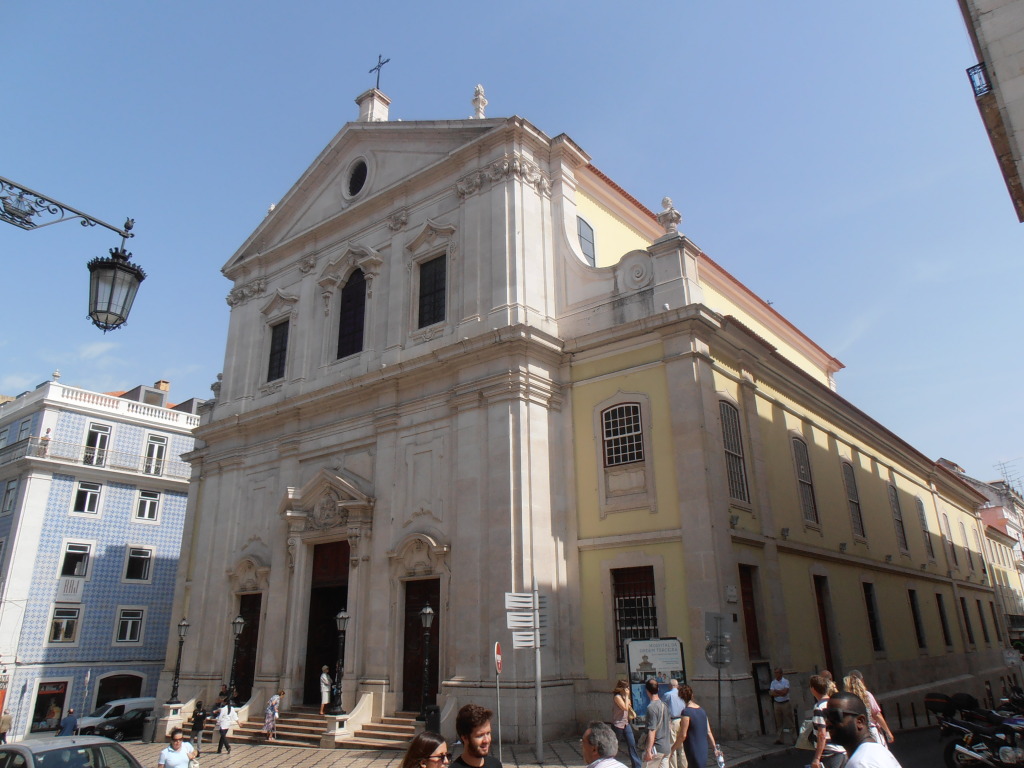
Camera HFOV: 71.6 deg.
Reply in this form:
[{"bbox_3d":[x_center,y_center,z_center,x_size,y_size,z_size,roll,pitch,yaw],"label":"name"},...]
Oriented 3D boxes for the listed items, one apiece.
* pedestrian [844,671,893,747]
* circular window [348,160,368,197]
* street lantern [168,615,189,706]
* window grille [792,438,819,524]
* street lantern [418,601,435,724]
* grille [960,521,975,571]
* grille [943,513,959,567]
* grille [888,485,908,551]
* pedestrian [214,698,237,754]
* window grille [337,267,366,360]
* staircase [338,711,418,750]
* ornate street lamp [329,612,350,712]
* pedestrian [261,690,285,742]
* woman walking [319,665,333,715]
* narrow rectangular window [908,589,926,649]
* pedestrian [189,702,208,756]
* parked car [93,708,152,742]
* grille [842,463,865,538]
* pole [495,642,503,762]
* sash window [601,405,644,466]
[{"bbox_3d":[5.675,5.504,11.303,0.550,1.660,0.420,-4,-20,7],"label":"pedestrian"},{"bbox_3d":[-7.602,-10.087,34.935,1.780,1.780,0.250,-15,-24,34],"label":"circular window"},{"bbox_3d":[-13.842,11.492,29.543,0.500,3.360,0.500,-15,-24,34],"label":"street lantern"},{"bbox_3d":[11.864,3.869,28.757,0.120,3.437,1.533,-17,-26,38],"label":"window grille"},{"bbox_3d":[-2.542,8.240,21.212,0.520,3.280,0.520,-15,-24,34],"label":"street lantern"},{"bbox_3d":[31.987,11.415,49.962,0.120,3.300,1.400,-17,-25,38],"label":"grille"},{"bbox_3d":[29.224,10.349,47.398,0.120,3.436,1.400,-17,-26,38],"label":"grille"},{"bbox_3d":[20.902,7.210,38.474,0.120,3.419,1.450,-17,-26,38],"label":"grille"},{"bbox_3d":[-9.294,11.130,23.122,0.520,1.610,0.520,-11,-22,25],"label":"pedestrian"},{"bbox_3d":[-7.218,-3.274,32.295,1.790,4.410,0.150,-15,-24,34],"label":"window grille"},{"bbox_3d":[-3.535,10.864,22.217,3.050,0.850,2.500,-15,-24,34],"label":"staircase"},{"bbox_3d":[-5.829,9.433,24.212,0.500,3.360,0.500,-15,-24,34],"label":"ornate street lamp"},{"bbox_3d":[-8.024,11.226,24.152,0.720,1.580,0.500,2,-20,-9],"label":"pedestrian"},{"bbox_3d":[-6.690,10.928,25.416,0.380,1.630,0.500,-1,-20,0],"label":"woman walking"},{"bbox_3d":[20.611,11.976,36.106,0.120,2.750,1.450,-17,-26,38],"label":"narrow rectangular window"},{"bbox_3d":[-9.916,10.928,22.493,0.550,1.610,0.500,-12,-23,28],"label":"pedestrian"},{"bbox_3d":[-19.098,17.429,36.463,1.750,1.440,4.200,-17,-26,38],"label":"parked car"},{"bbox_3d":[15.433,5.266,32.125,0.120,3.300,1.350,-17,-25,38],"label":"grille"},{"bbox_3d":[-0.242,6.618,14.409,0.100,2.600,0.600,-4,-20,7],"label":"pole"},{"bbox_3d":[3.609,1.644,23.172,1.480,2.040,0.150,-15,-24,34],"label":"sash window"}]

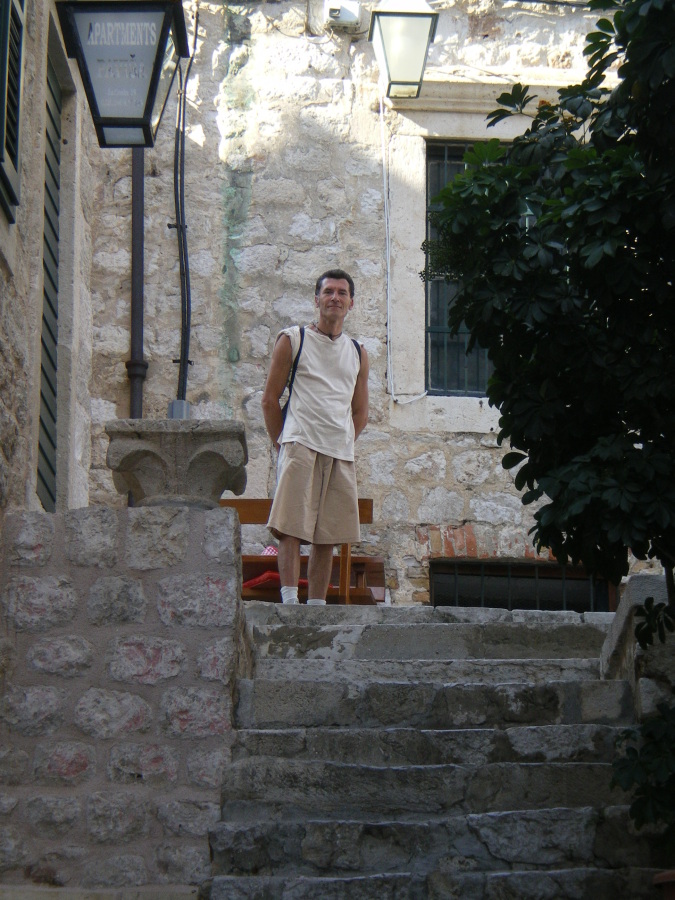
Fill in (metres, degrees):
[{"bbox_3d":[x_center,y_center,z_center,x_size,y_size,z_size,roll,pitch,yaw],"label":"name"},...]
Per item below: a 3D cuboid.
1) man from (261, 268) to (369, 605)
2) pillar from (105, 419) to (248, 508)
[{"bbox_3d":[-0.112,-0.012,13.650,0.500,1.770,0.380,3,-13,-14],"label":"man"},{"bbox_3d":[-0.694,0.118,12.300,0.600,0.400,0.590,1,-13,-2],"label":"pillar"}]

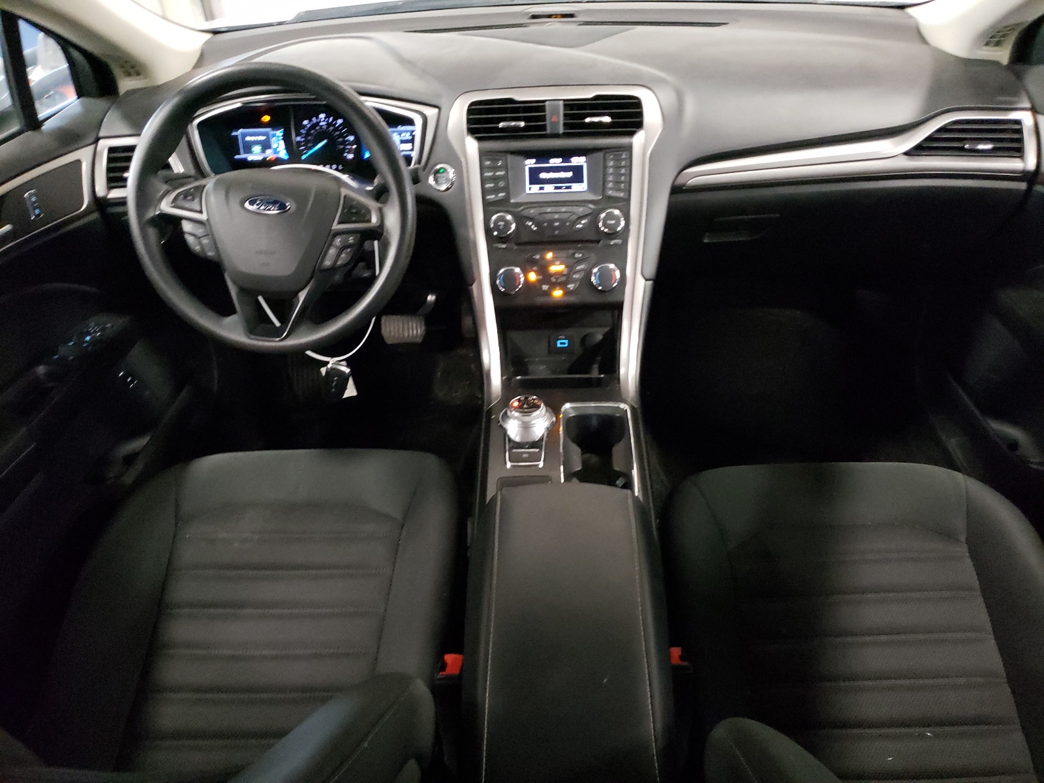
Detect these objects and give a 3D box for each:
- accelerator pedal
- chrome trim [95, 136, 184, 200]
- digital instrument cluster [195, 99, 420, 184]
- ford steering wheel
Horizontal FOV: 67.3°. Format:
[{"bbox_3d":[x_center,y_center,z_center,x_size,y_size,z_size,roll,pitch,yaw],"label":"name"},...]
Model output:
[{"bbox_3d":[-0.239,-0.125,1.585,0.088,0.058,0.030,-2,-1,0],"label":"accelerator pedal"},{"bbox_3d":[-0.549,-0.322,1.130,0.118,0.087,0.040,-7,19,-8],"label":"chrome trim"},{"bbox_3d":[-0.335,-0.389,1.225,0.350,0.135,0.050,-2,17,2],"label":"digital instrument cluster"},{"bbox_3d":[-0.326,-0.239,1.058,0.374,0.374,0.100,-2,10,0],"label":"ford steering wheel"}]

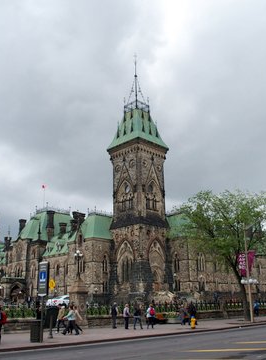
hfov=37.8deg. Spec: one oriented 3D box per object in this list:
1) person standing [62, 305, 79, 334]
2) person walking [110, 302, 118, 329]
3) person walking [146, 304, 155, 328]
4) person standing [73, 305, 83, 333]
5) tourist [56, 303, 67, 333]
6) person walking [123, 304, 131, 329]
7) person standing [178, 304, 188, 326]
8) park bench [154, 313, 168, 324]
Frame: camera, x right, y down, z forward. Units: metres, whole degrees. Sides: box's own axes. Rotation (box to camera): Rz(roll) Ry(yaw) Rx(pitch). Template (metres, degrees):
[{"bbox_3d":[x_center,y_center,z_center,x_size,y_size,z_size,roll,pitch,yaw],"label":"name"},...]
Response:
[{"bbox_3d":[-3.750,8.509,23.669,0.750,1.660,0.550,16,-24,-42],"label":"person standing"},{"bbox_3d":[-1.364,9.471,27.166,0.520,1.719,0.360,-5,-18,14],"label":"person walking"},{"bbox_3d":[1.198,9.244,26.318,0.520,1.574,0.420,7,-19,-24],"label":"person walking"},{"bbox_3d":[-3.234,8.209,22.785,0.750,1.575,0.500,8,-19,-27],"label":"person standing"},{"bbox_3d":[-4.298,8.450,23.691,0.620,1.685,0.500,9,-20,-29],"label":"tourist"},{"bbox_3d":[-0.391,9.848,28.069,0.520,1.660,0.450,-11,-20,30],"label":"person walking"},{"bbox_3d":[4.064,10.886,31.587,0.500,1.660,0.520,16,-24,-42],"label":"person standing"},{"bbox_3d":[2.371,12.080,33.941,1.500,0.870,0.650,16,-24,-42],"label":"park bench"}]

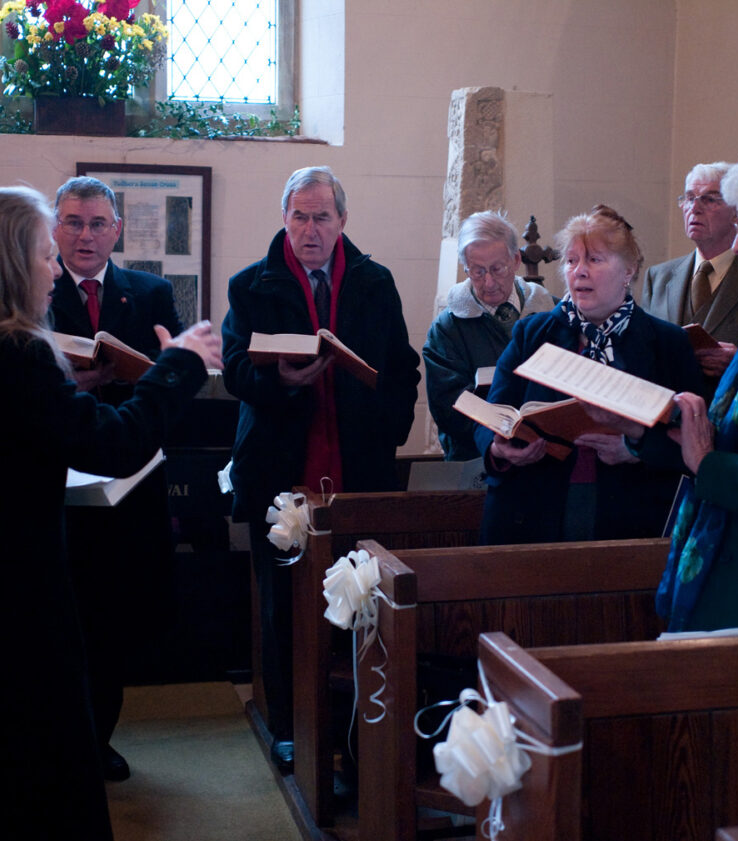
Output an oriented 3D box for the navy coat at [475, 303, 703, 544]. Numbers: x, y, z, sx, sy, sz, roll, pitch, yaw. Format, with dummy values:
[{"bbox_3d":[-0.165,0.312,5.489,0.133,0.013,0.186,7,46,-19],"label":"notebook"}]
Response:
[{"bbox_3d":[0.528,0.029,3.155,0.500,0.630,0.360,3,6,23],"label":"navy coat"}]

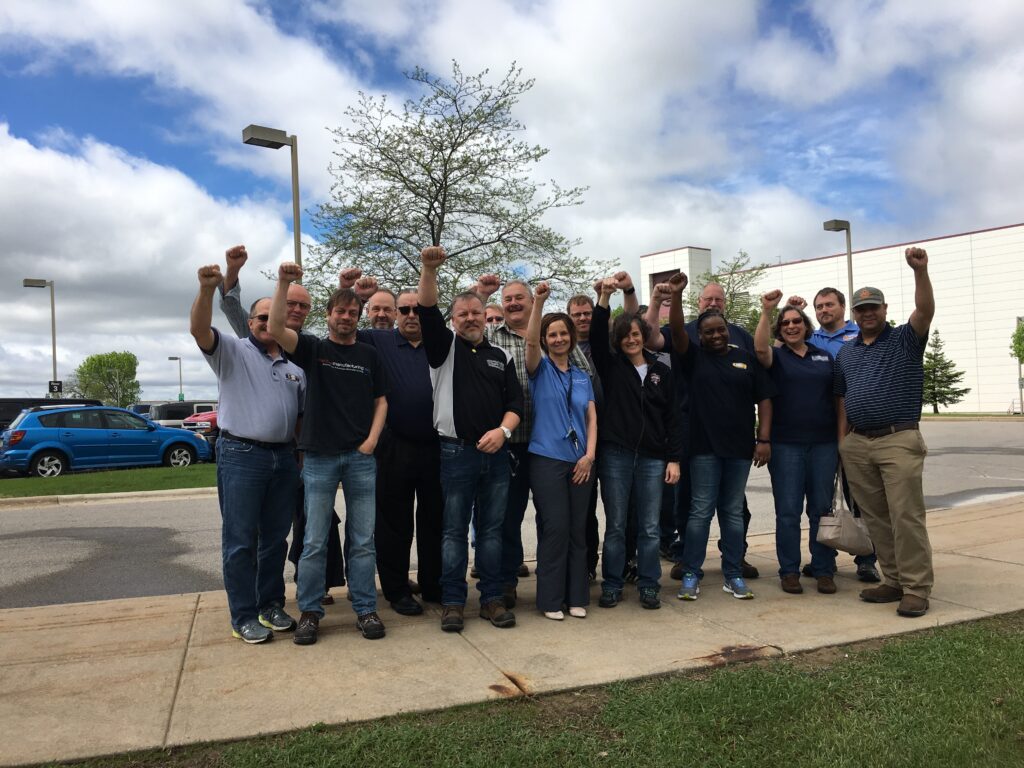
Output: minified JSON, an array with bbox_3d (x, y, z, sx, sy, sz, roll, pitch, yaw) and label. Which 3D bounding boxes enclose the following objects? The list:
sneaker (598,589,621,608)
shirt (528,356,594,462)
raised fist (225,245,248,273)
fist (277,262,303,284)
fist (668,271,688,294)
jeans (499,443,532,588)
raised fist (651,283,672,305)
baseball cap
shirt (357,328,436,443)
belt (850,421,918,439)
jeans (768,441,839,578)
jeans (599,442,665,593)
[{"bbox_3d":[0.568,1.223,4.980,0.098,0.105,0.260,-2,-1,19],"label":"sneaker"},{"bbox_3d":[0.272,0.135,4.720,0.380,0.590,0.260,-2,-1,-6],"label":"shirt"},{"bbox_3d":[-1.558,-0.712,4.850,0.110,0.125,0.100,-2,-1,-14],"label":"raised fist"},{"bbox_3d":[-1.069,-0.533,4.140,0.112,0.108,0.093,2,7,-6],"label":"fist"},{"bbox_3d":[0.970,-0.591,5.000,0.100,0.120,0.100,-2,-1,9],"label":"fist"},{"bbox_3d":[-0.074,0.764,5.060,0.390,0.880,0.310,-2,-1,-6],"label":"jeans"},{"bbox_3d":[0.928,-0.551,5.220,0.110,0.120,0.100,-2,-1,8],"label":"raised fist"},{"bbox_3d":[1.861,-0.450,4.490,0.175,0.130,0.250,-3,-1,38],"label":"baseball cap"},{"bbox_3d":[-0.623,0.013,4.880,0.570,0.670,0.330,-2,-1,-14],"label":"shirt"},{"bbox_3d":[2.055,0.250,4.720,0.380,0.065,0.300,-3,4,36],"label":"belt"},{"bbox_3d":[1.757,0.738,5.170,0.410,0.870,0.300,-3,-1,16],"label":"jeans"},{"bbox_3d":[0.694,0.755,5.030,0.370,0.900,0.290,-2,-1,6],"label":"jeans"}]

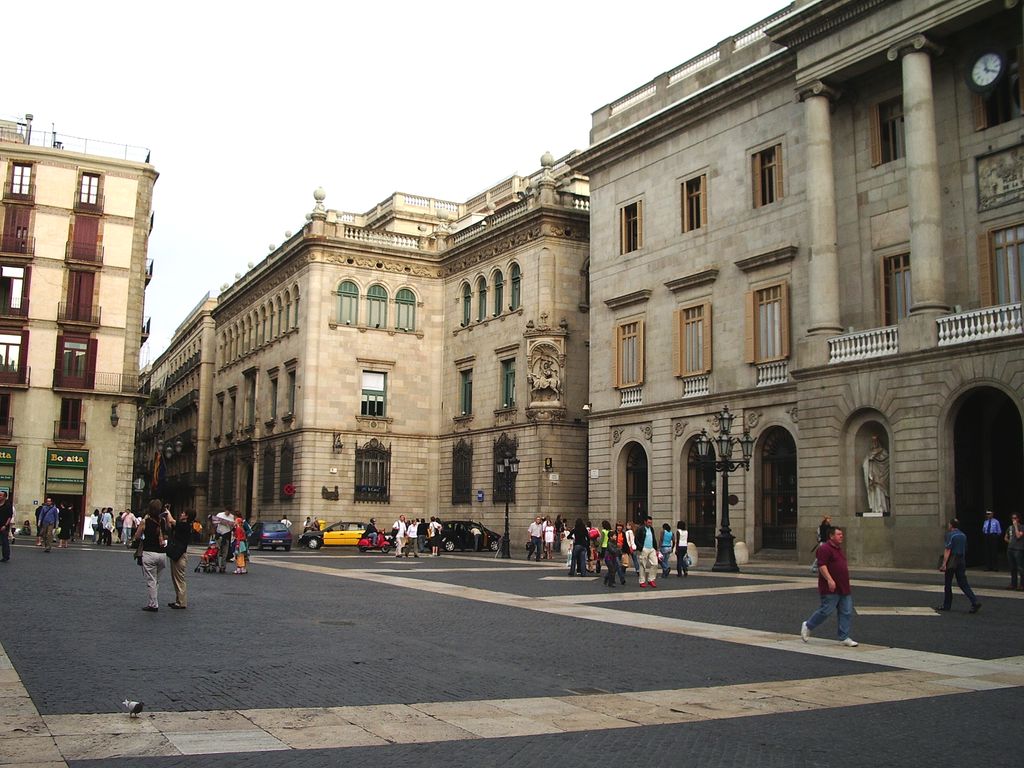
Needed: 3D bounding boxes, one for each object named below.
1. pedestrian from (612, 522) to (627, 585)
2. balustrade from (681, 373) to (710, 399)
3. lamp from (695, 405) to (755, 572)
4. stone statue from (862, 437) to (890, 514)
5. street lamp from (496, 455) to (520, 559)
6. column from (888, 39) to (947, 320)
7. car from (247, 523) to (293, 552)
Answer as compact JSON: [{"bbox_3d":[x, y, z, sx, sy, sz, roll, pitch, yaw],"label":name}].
[{"bbox_3d":[2.892,4.524,27.721,0.520,1.660,0.480,3,-9,-17],"label":"pedestrian"},{"bbox_3d":[7.727,0.105,43.483,0.250,0.800,1.680,6,-9,-30],"label":"balustrade"},{"bbox_3d":[7.073,3.462,34.300,1.930,5.450,1.930,-1,-9,12],"label":"lamp"},{"bbox_3d":[11.656,2.886,33.200,0.650,2.500,0.880,6,-10,-32],"label":"stone statue"},{"bbox_3d":[-0.165,5.043,42.800,0.950,4.300,0.950,0,-8,5],"label":"street lamp"},{"bbox_3d":[13.646,-6.945,34.639,1.280,9.510,1.280,6,-10,-32],"label":"column"},{"bbox_3d":[-12.213,7.595,51.300,1.660,1.400,3.850,5,-9,-27],"label":"car"}]

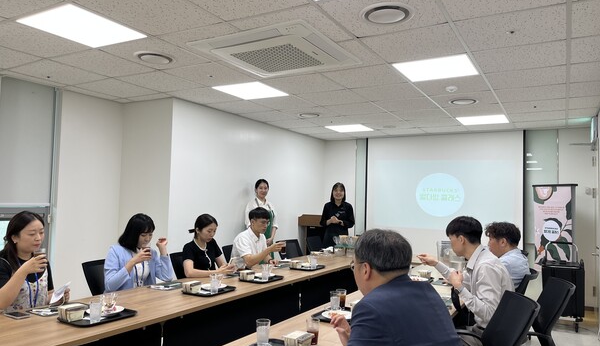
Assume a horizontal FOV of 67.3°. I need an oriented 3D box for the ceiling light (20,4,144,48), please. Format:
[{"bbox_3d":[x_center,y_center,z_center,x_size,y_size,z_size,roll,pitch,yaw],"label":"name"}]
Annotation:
[{"bbox_3d":[-1.384,-0.938,2.890,0.570,0.050,0.570,-1,-4,30],"label":"ceiling light"}]

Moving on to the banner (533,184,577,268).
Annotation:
[{"bbox_3d":[3.159,1.001,5.581,0.170,1.716,0.610,4,-4,-30],"label":"banner"}]

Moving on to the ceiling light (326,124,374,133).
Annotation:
[{"bbox_3d":[0.723,-0.654,6.528,0.570,0.050,0.570,-1,-4,30],"label":"ceiling light"}]

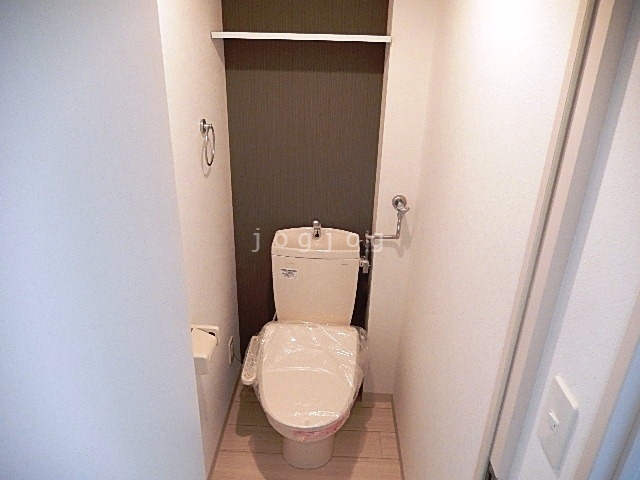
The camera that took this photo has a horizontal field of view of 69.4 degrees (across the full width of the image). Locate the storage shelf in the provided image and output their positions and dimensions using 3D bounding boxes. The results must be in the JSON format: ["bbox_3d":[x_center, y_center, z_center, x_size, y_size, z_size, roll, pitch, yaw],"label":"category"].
[{"bbox_3d":[-0.063,-0.770,1.755,0.653,0.021,0.175,2,24,2],"label":"storage shelf"}]

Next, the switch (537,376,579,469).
[{"bbox_3d":[0.370,0.284,0.720,0.009,0.120,0.070,2,24,2],"label":"switch"}]

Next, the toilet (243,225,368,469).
[{"bbox_3d":[-0.053,0.474,1.934,0.485,0.878,0.800,2,23,2],"label":"toilet"}]

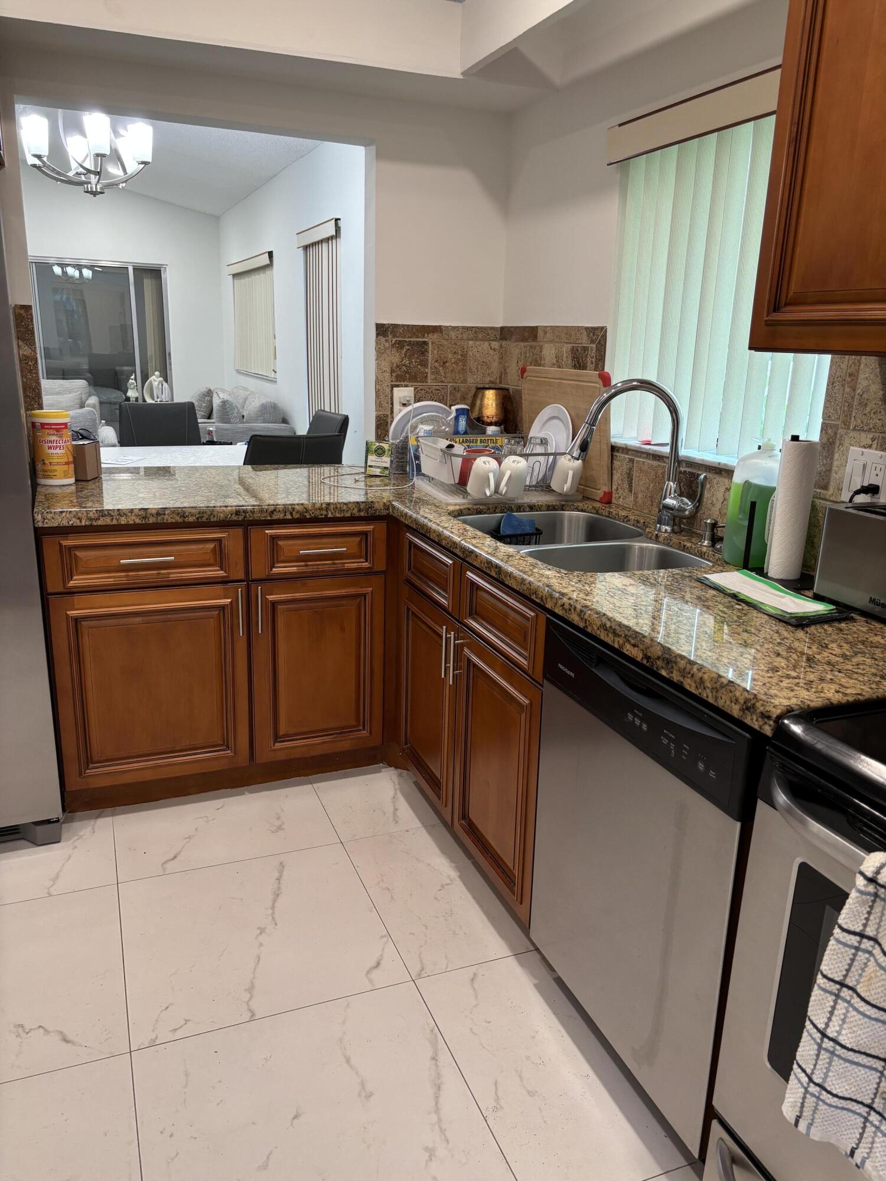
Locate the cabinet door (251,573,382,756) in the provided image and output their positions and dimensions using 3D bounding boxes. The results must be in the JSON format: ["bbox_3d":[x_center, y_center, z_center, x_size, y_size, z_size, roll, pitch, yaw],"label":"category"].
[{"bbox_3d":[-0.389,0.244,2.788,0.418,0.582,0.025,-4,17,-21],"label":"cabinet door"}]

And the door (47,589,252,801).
[{"bbox_3d":[-0.843,0.278,2.611,0.535,0.587,0.025,-4,17,-21],"label":"door"}]

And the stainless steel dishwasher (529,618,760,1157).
[{"bbox_3d":[0.585,0.485,1.733,0.600,0.785,0.605,-5,17,-21],"label":"stainless steel dishwasher"}]

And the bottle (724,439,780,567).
[{"bbox_3d":[0.723,-0.203,2.025,0.140,0.280,0.100,2,16,3],"label":"bottle"}]

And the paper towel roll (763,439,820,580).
[{"bbox_3d":[0.737,-0.168,1.859,0.077,0.280,0.077,2,16,0],"label":"paper towel roll"}]

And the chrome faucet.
[{"bbox_3d":[0.498,-0.335,2.264,0.310,0.395,0.165,-1,16,-9],"label":"chrome faucet"}]

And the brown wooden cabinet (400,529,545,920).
[{"bbox_3d":[0.303,0.300,2.414,0.600,0.830,0.910,-5,17,-21],"label":"brown wooden cabinet"}]

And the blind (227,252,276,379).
[{"bbox_3d":[-1.660,-2.350,7.654,0.085,0.950,1.950,-5,17,-21],"label":"blind"}]

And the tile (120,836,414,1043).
[{"bbox_3d":[-0.457,0.827,2.155,0.600,0.010,0.600,-5,17,-21],"label":"tile"}]

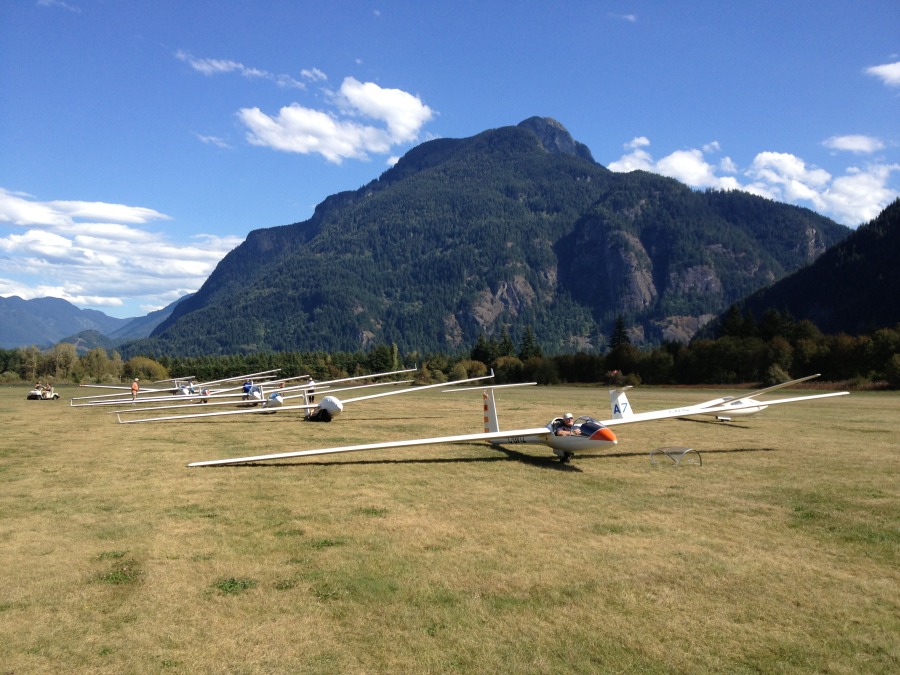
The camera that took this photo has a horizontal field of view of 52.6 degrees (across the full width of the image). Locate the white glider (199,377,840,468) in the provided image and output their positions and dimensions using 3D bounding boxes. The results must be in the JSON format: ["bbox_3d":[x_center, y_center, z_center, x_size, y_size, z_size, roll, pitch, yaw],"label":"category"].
[{"bbox_3d":[2.000,1.885,20.072,15.000,1.550,7.000,-4,-2,-17],"label":"white glider"}]

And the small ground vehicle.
[{"bbox_3d":[-33.454,4.585,75.000,1.200,1.150,2.400,-1,-3,28],"label":"small ground vehicle"}]

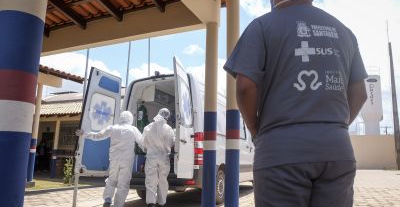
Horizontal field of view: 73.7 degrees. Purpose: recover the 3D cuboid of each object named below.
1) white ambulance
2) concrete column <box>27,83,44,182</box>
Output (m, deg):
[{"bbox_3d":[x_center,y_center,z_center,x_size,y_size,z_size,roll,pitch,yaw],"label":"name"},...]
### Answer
[{"bbox_3d":[0.228,1.070,7.478,2.110,2.680,5.750,-4,-12,26],"label":"white ambulance"},{"bbox_3d":[-4.660,0.775,7.560,0.170,2.800,0.170,-4,-12,26],"label":"concrete column"}]

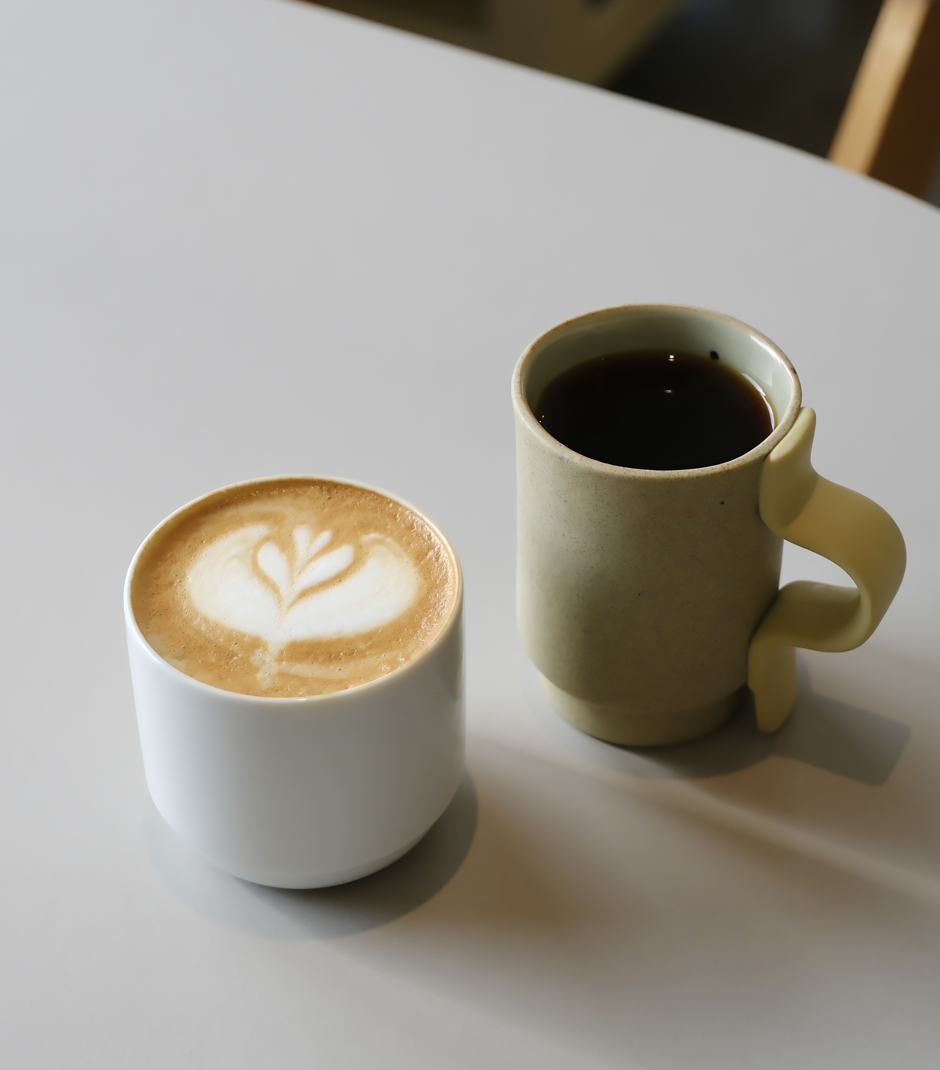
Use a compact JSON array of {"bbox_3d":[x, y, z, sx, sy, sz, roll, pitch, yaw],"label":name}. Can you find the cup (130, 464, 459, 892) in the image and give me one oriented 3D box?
[{"bbox_3d":[-0.044,0.040,0.702,0.085,0.074,0.085,0,41,0],"label":"cup"}]

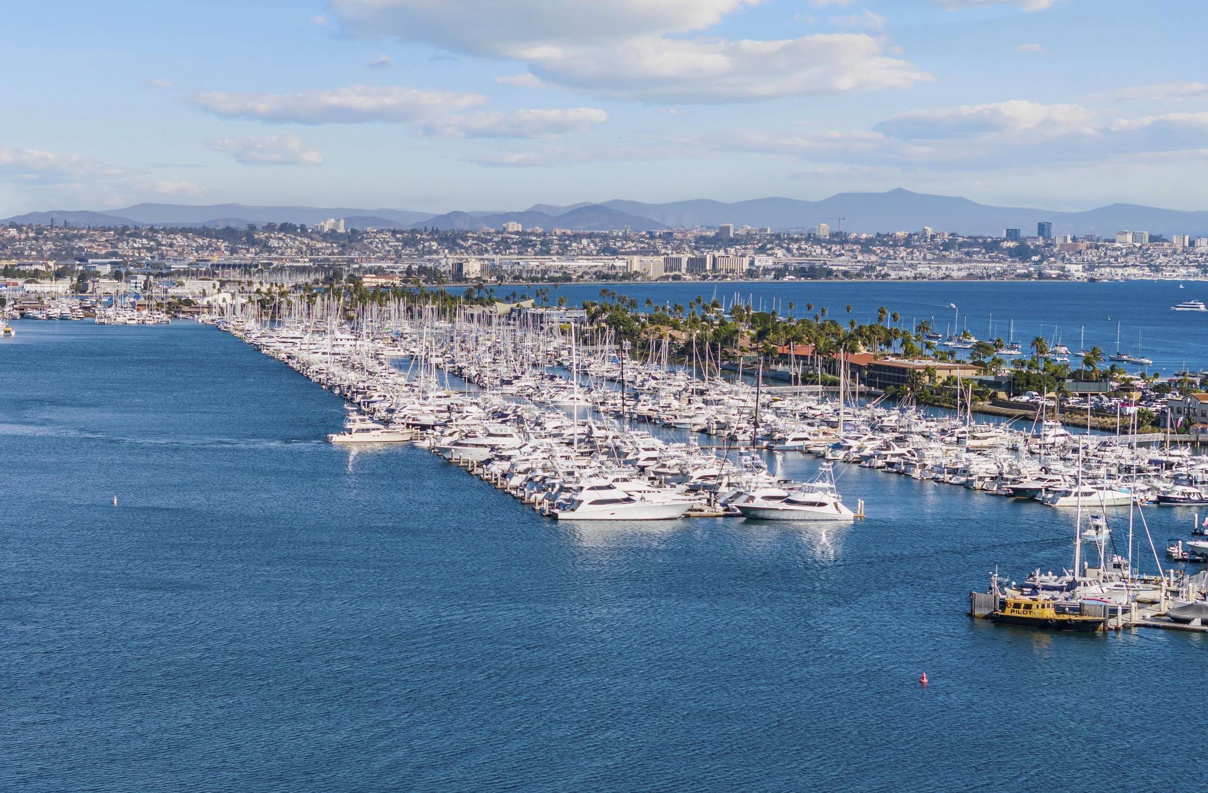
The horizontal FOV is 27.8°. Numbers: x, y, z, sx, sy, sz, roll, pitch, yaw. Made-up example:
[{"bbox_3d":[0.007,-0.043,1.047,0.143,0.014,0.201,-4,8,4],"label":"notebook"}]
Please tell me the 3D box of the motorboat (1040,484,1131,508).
[{"bbox_3d":[93.000,18.863,469.777,17.700,4.000,4.800,-1,4,-14],"label":"motorboat"}]

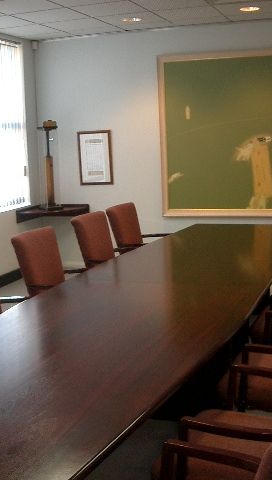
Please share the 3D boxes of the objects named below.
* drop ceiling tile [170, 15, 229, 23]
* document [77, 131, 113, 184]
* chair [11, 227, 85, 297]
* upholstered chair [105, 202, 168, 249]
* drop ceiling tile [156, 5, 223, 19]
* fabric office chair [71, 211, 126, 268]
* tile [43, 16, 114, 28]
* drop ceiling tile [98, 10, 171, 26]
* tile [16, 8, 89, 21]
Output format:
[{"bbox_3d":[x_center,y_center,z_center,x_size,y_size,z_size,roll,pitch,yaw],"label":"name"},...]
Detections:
[{"bbox_3d":[0.666,-2.293,6.755,0.600,0.020,0.371,1,10,19],"label":"drop ceiling tile"},{"bbox_3d":[-0.483,-0.946,7.499,0.418,0.623,0.030,1,9,20],"label":"document"},{"bbox_3d":[-0.446,0.417,4.477,0.630,0.930,0.570,2,10,25],"label":"chair"},{"bbox_3d":[0.136,0.175,5.601,0.600,0.940,0.580,1,9,20],"label":"upholstered chair"},{"bbox_3d":[0.497,-2.194,6.243,0.600,0.020,0.600,1,9,20],"label":"drop ceiling tile"},{"bbox_3d":[-0.082,0.277,4.998,0.600,0.940,0.580,1,9,20],"label":"fabric office chair"},{"bbox_3d":[-0.604,-2.216,6.644,0.600,0.020,0.600,1,9,20],"label":"tile"},{"bbox_3d":[-0.056,-2.208,6.443,0.600,0.020,0.600,1,9,20],"label":"drop ceiling tile"},{"bbox_3d":[-0.806,-2.126,6.128,0.600,0.020,0.600,1,10,19],"label":"tile"}]

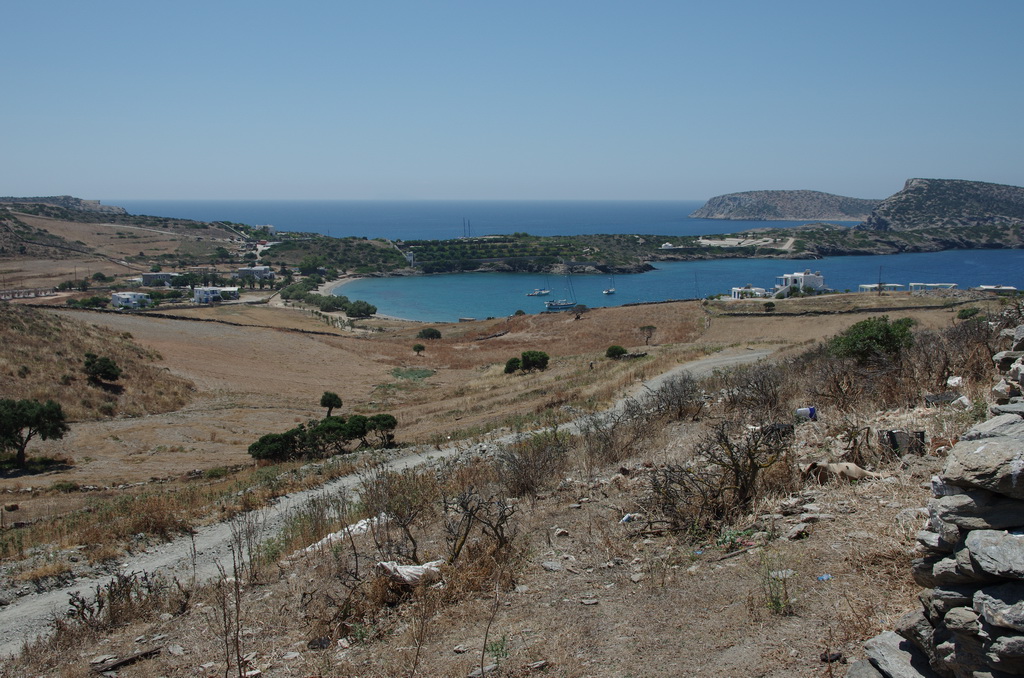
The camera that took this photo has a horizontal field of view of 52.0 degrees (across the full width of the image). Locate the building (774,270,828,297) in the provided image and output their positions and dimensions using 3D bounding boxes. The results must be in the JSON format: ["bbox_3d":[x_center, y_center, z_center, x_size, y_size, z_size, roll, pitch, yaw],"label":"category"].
[{"bbox_3d":[79.520,-15.330,288.860,11.800,6.600,9.000,-1,8,-9],"label":"building"}]

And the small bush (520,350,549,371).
[{"bbox_3d":[3.171,3.030,148.000,3.900,2.800,3.600,0,8,0],"label":"small bush"}]

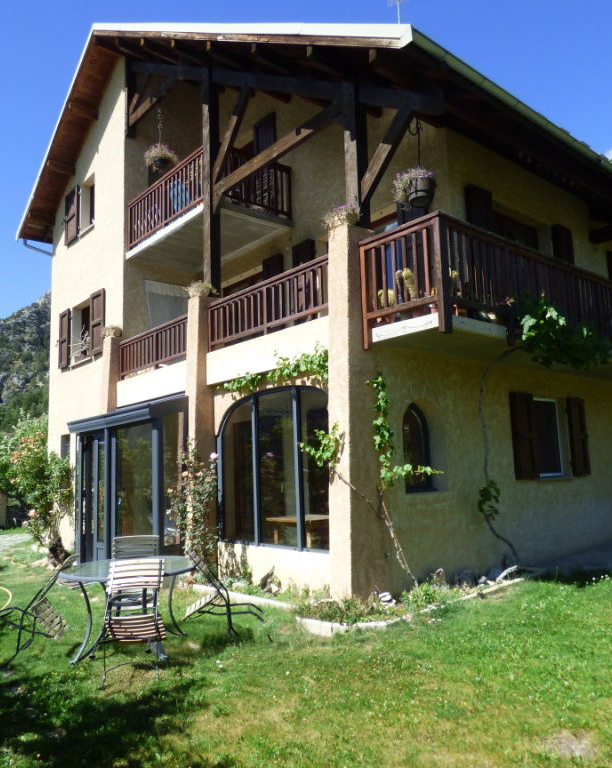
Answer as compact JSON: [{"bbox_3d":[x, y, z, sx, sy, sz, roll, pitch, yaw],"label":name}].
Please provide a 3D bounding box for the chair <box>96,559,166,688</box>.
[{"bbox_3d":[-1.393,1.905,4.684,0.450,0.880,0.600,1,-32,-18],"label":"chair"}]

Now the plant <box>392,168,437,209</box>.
[{"bbox_3d":[1.234,-2.235,6.729,0.460,0.450,0.460,-1,-7,0],"label":"plant"}]

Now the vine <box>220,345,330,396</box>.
[{"bbox_3d":[-0.475,-0.095,8.283,0.350,0.600,2.400,5,-10,-40],"label":"vine"}]

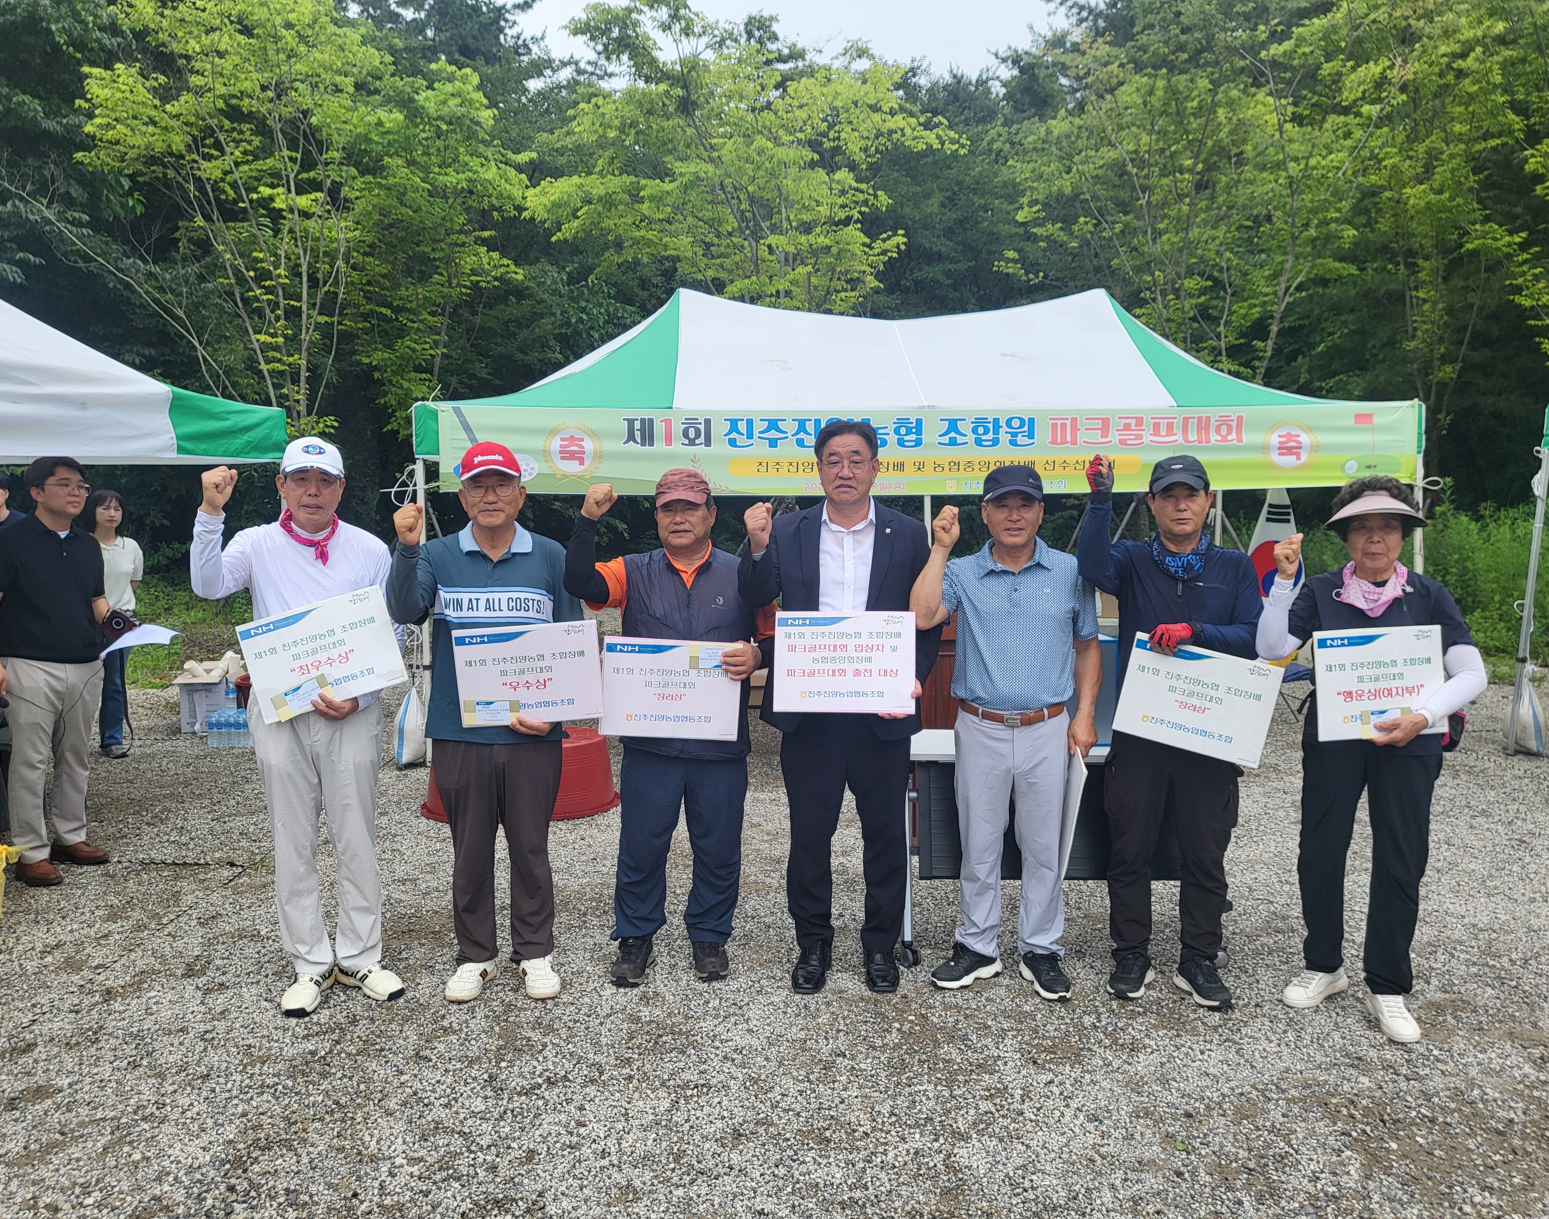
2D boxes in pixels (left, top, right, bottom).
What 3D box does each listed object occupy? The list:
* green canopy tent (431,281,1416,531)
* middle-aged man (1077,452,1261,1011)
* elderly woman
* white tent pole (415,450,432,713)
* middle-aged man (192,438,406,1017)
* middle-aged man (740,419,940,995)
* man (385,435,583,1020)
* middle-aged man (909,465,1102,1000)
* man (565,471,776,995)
[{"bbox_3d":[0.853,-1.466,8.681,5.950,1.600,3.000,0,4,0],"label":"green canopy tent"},{"bbox_3d":[1.208,0.361,3.811,0.552,1.673,0.450,1,4,12],"label":"middle-aged man"},{"bbox_3d":[1.725,0.417,3.597,0.654,1.593,0.450,1,5,18],"label":"elderly woman"},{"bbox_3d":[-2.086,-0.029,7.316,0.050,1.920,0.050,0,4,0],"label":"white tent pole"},{"bbox_3d":[-1.446,0.338,3.789,0.636,1.722,0.450,-1,4,-13],"label":"middle-aged man"},{"bbox_3d":[0.204,0.299,3.893,0.614,1.784,0.450,0,4,1],"label":"middle-aged man"},{"bbox_3d":[-0.885,0.341,3.810,0.574,1.712,0.450,-1,4,-9],"label":"man"},{"bbox_3d":[0.723,0.368,3.898,0.588,1.646,0.450,1,4,7],"label":"middle-aged man"},{"bbox_3d":[-0.344,0.363,3.988,0.653,1.642,0.450,0,4,-4],"label":"man"}]

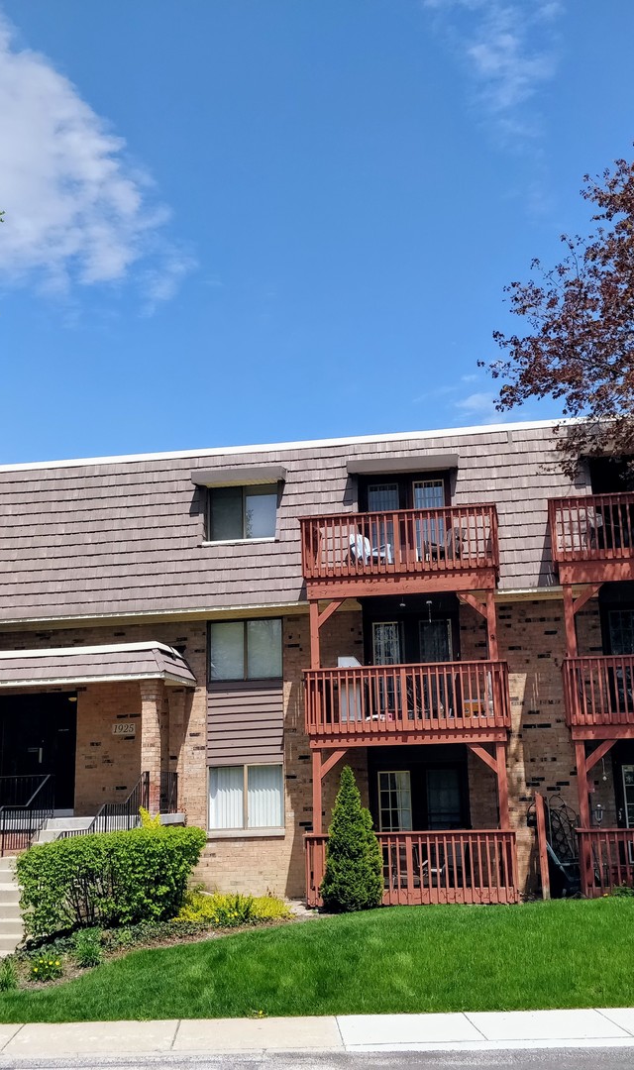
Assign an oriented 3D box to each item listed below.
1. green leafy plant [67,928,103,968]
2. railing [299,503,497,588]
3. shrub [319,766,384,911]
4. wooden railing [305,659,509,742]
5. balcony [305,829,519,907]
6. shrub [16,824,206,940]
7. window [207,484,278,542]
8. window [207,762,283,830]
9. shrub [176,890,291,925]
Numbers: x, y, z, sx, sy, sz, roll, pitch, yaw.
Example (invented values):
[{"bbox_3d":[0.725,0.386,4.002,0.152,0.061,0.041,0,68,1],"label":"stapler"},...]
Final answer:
[{"bbox_3d":[-3.078,5.507,13.226,0.440,0.440,0.450,-4,-11,9],"label":"green leafy plant"},{"bbox_3d":[1.549,0.295,18.022,3.483,1.091,1.450,-4,-14,9],"label":"railing"},{"bbox_3d":[0.526,4.832,15.740,1.050,2.240,1.050,-4,-11,9],"label":"shrub"},{"bbox_3d":[1.571,2.917,17.206,3.452,1.215,1.450,-4,-11,9],"label":"wooden railing"},{"bbox_3d":[1.637,5.591,16.776,3.458,1.106,1.500,-4,-14,9],"label":"balcony"},{"bbox_3d":[-2.942,5.036,14.437,2.600,1.360,1.200,3,-14,-18],"label":"shrub"},{"bbox_3d":[-1.471,-0.471,19.871,1.425,1.154,0.120,-4,-14,9],"label":"window"},{"bbox_3d":[-1.312,4.849,18.294,1.435,1.165,0.120,-4,-14,9],"label":"window"},{"bbox_3d":[-1.383,6.071,16.164,1.900,0.370,1.100,-4,-11,9],"label":"shrub"}]

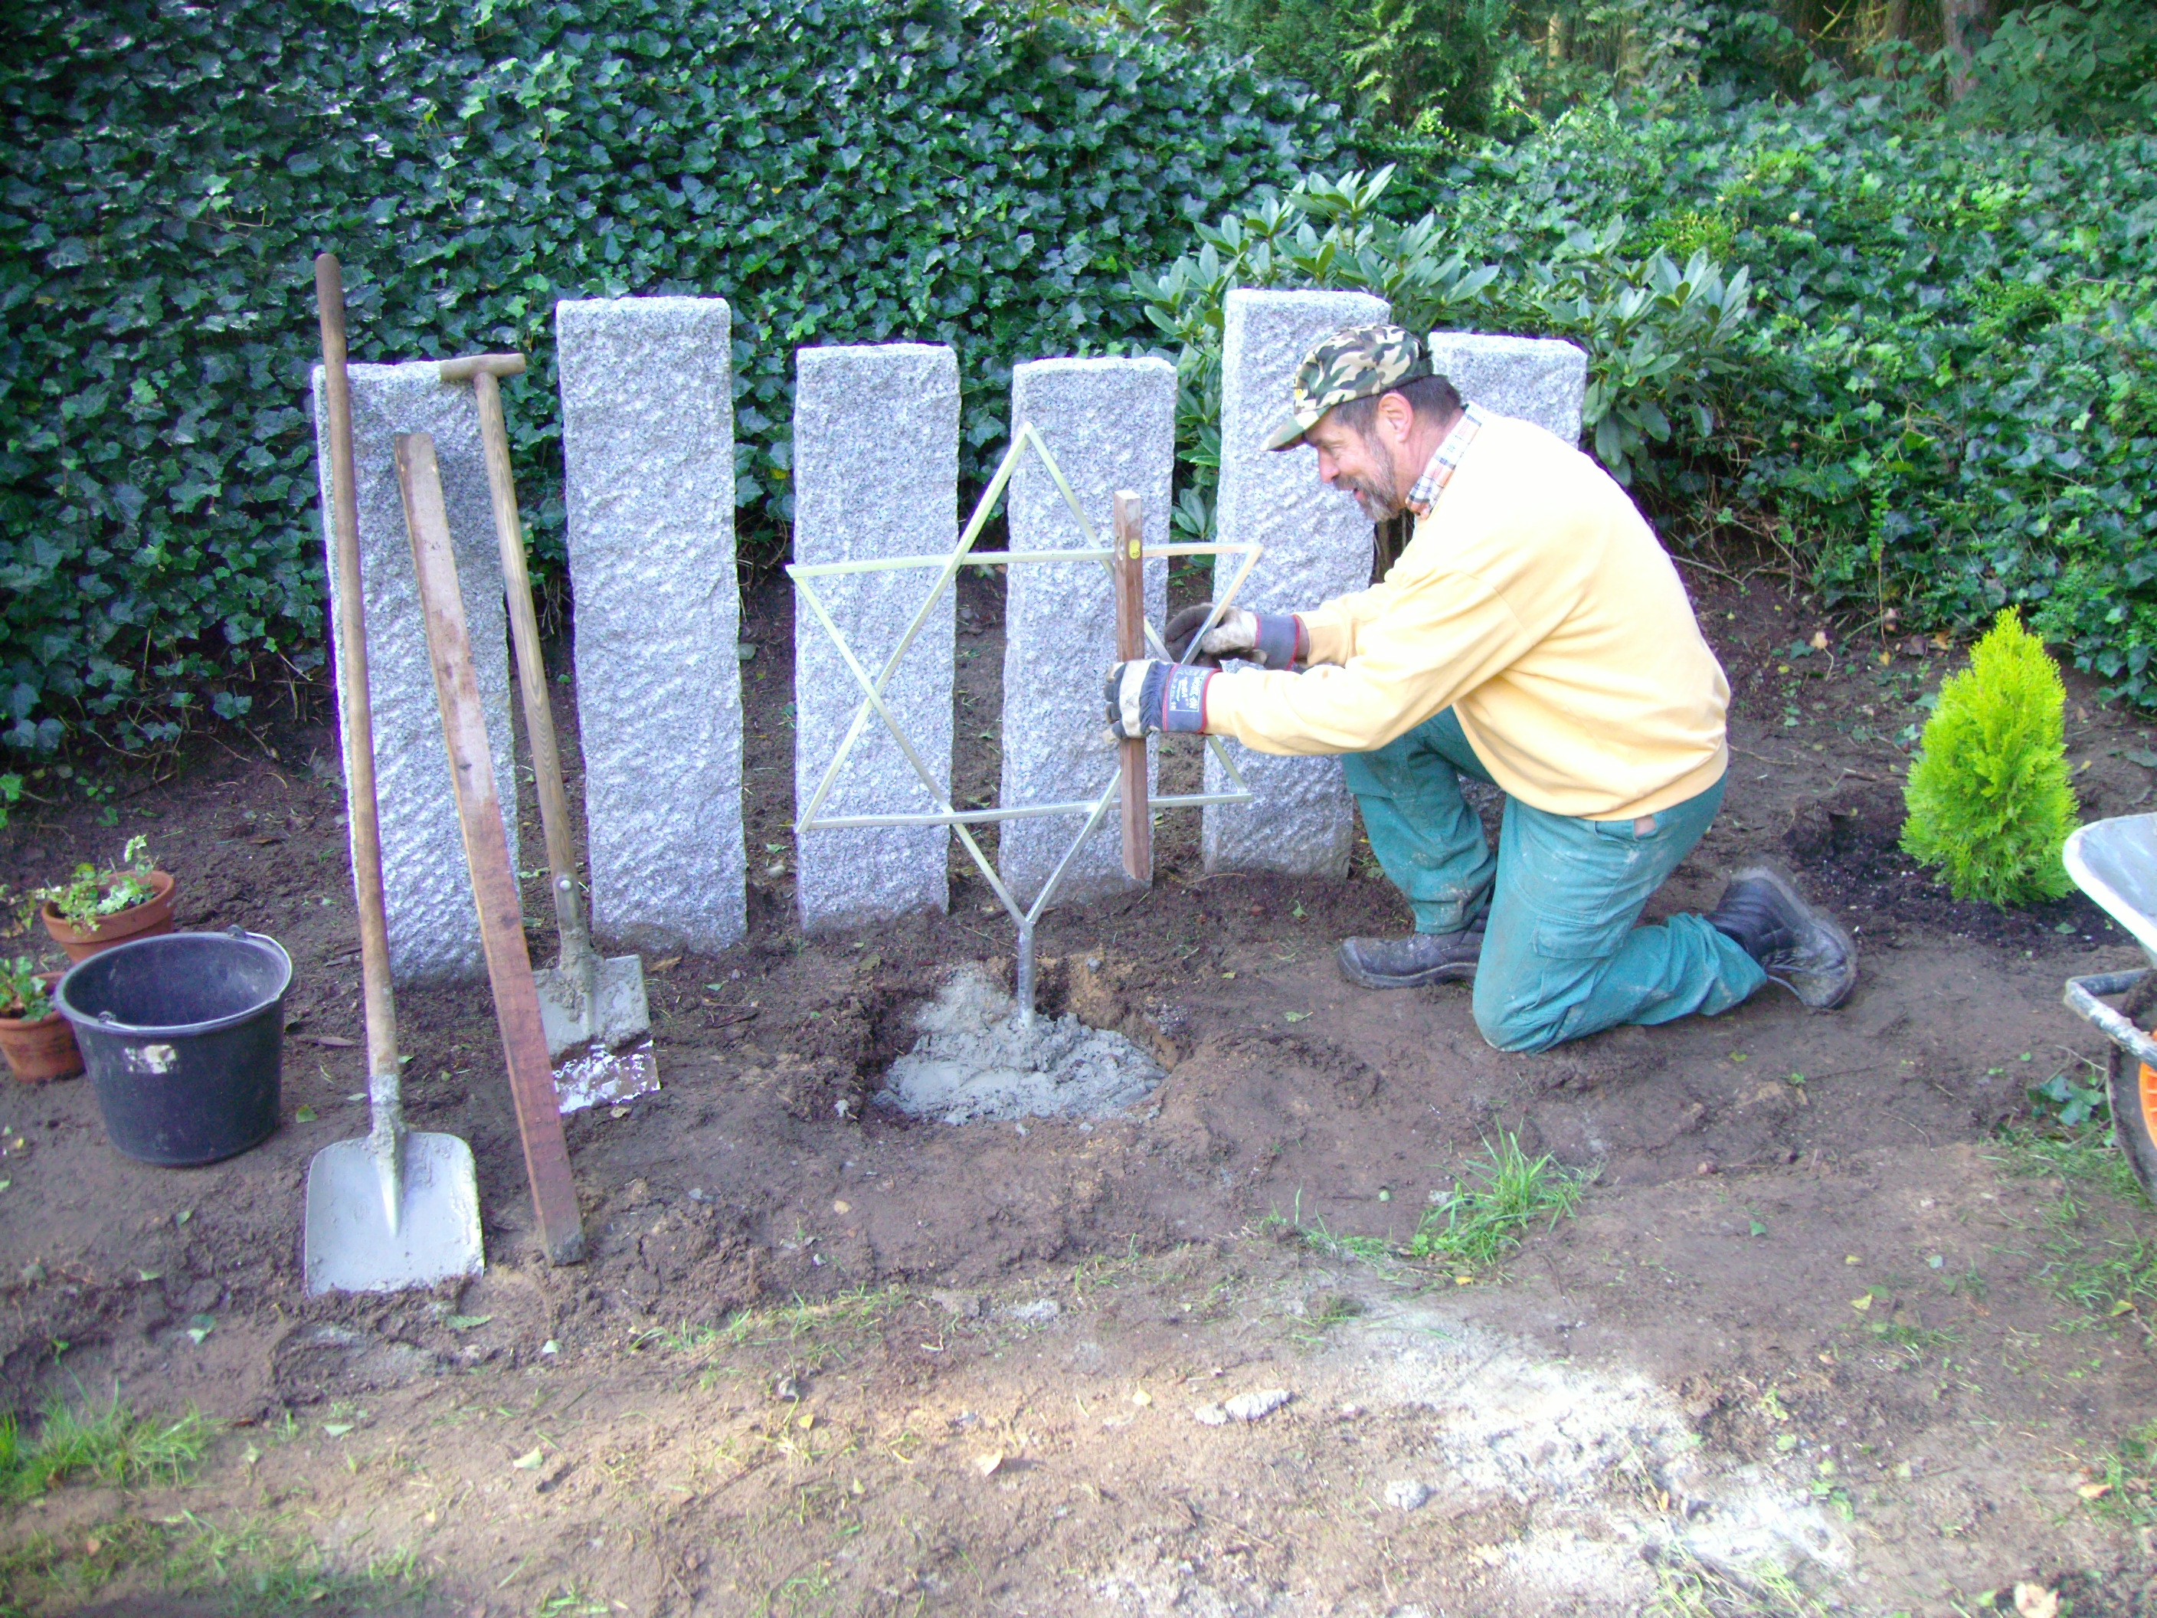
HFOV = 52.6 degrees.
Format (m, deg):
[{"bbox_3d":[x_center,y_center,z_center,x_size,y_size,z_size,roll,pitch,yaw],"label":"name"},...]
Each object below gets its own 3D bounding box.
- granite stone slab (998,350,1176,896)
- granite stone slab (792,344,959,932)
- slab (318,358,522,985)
[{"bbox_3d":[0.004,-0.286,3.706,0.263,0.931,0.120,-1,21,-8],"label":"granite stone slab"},{"bbox_3d":[-0.345,-0.274,3.686,0.254,0.996,0.120,-2,21,-9],"label":"granite stone slab"},{"bbox_3d":[-1.040,-0.201,3.498,0.249,1.010,0.120,-4,22,-15],"label":"slab"}]

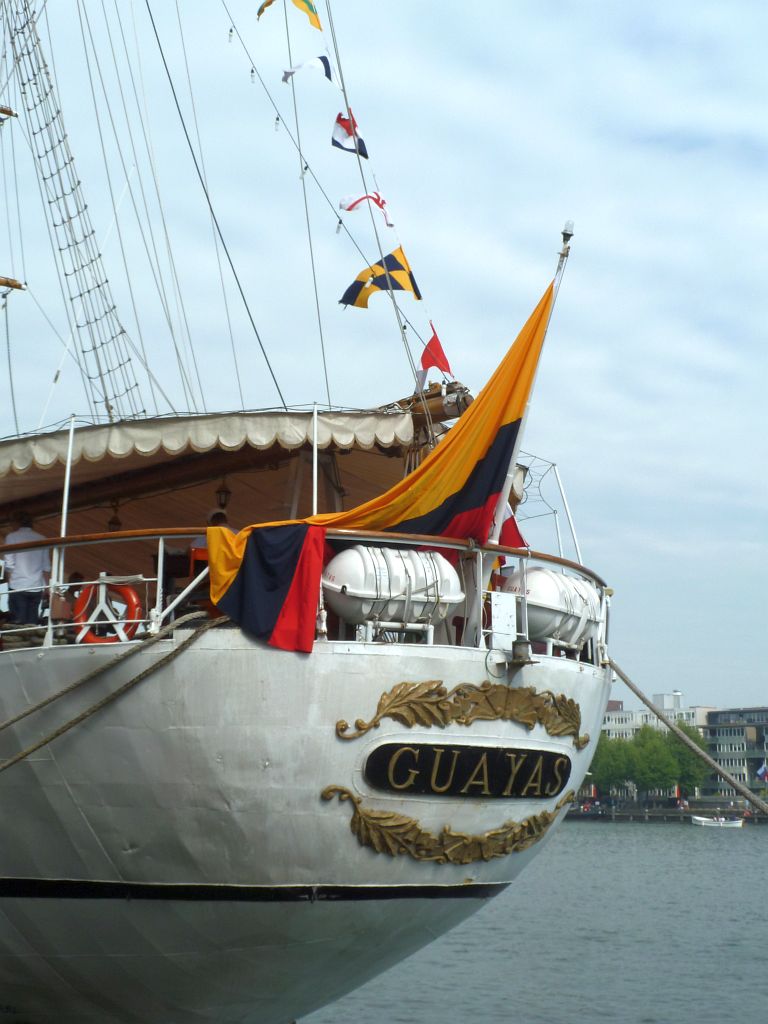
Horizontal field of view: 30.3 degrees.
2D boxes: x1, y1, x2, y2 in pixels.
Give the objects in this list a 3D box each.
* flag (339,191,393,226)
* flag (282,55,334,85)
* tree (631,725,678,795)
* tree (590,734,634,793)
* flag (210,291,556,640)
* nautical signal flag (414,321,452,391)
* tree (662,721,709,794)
[{"bbox_3d":[-0.238,-3.912,18.300,0.680,0.400,0.360,0,-12,0],"label":"flag"},{"bbox_3d":[-1.016,-5.952,19.100,0.680,0.360,0.320,0,-12,0],"label":"flag"},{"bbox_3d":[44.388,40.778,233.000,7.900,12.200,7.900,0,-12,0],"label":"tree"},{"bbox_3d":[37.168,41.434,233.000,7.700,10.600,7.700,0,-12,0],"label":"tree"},{"bbox_3d":[0.046,-0.591,15.748,3.990,4.470,1.150,4,-12,-20],"label":"flag"},{"bbox_3d":[0.604,-1.917,17.500,0.460,0.820,0.320,0,-12,0],"label":"nautical signal flag"},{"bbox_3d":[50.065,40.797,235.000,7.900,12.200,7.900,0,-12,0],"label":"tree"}]

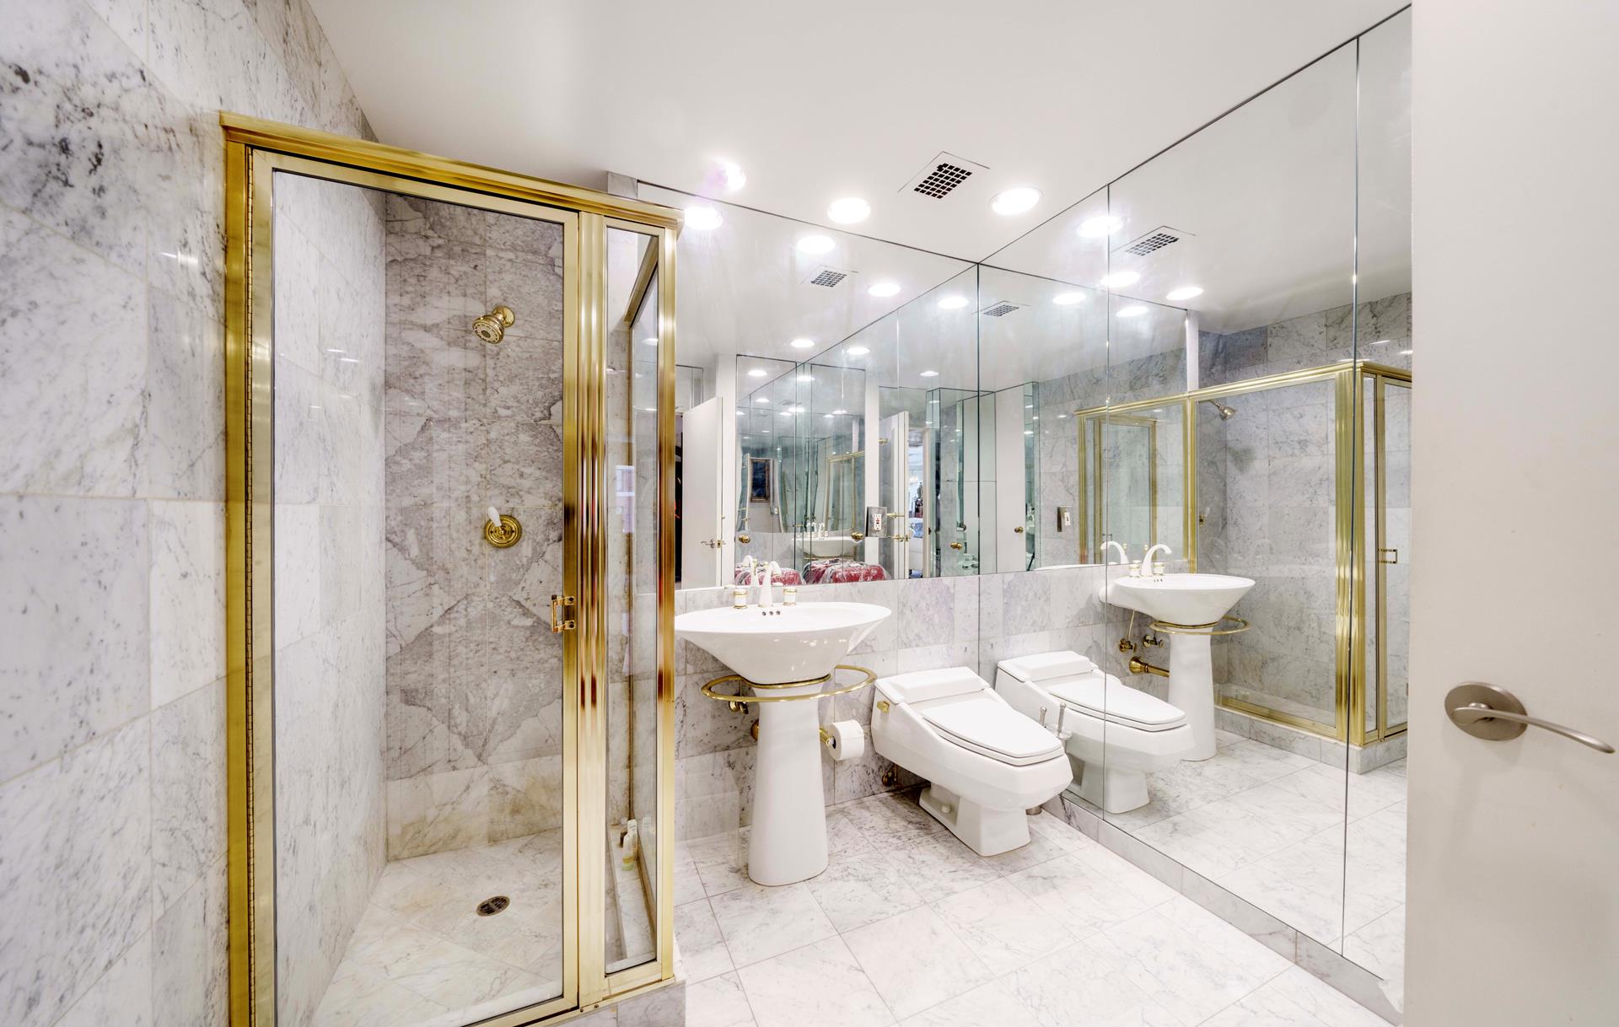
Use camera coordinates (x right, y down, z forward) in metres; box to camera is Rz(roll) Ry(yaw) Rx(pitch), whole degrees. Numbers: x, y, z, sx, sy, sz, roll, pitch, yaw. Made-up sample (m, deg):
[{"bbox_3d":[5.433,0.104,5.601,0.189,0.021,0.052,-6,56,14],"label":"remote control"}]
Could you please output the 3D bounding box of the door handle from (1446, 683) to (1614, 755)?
[{"bbox_3d":[0.824,0.245,0.626,0.056,0.069,0.142,0,1,-20],"label":"door handle"}]

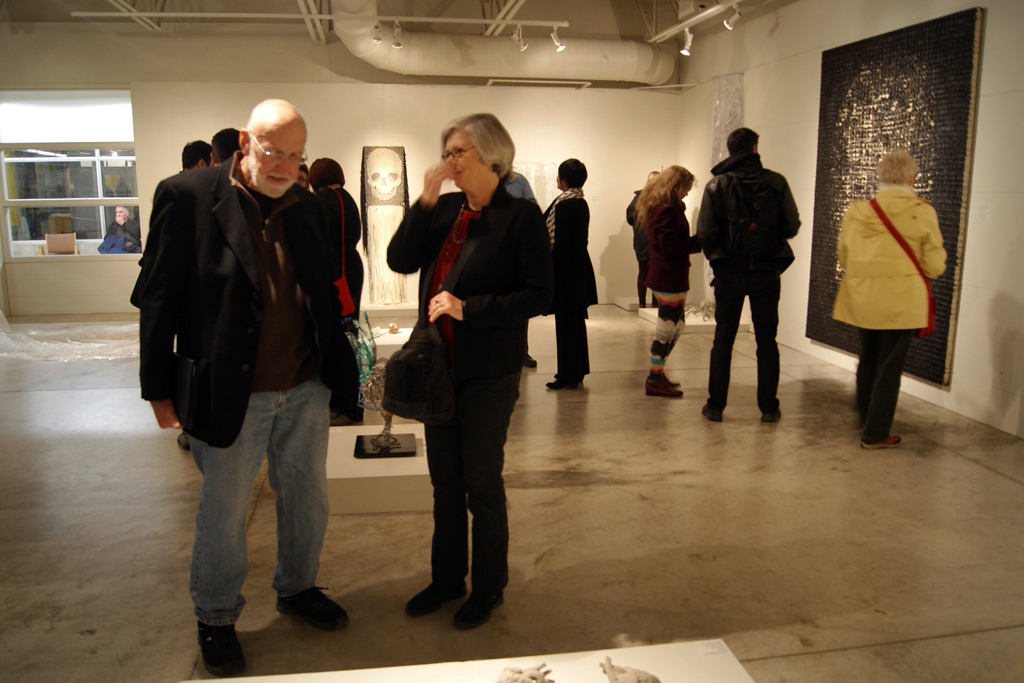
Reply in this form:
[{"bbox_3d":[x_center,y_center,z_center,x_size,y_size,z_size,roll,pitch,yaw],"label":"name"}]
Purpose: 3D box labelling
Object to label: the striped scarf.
[{"bbox_3d":[0.387,-0.919,5.557,0.270,0.420,0.260,2,11,11],"label":"striped scarf"}]

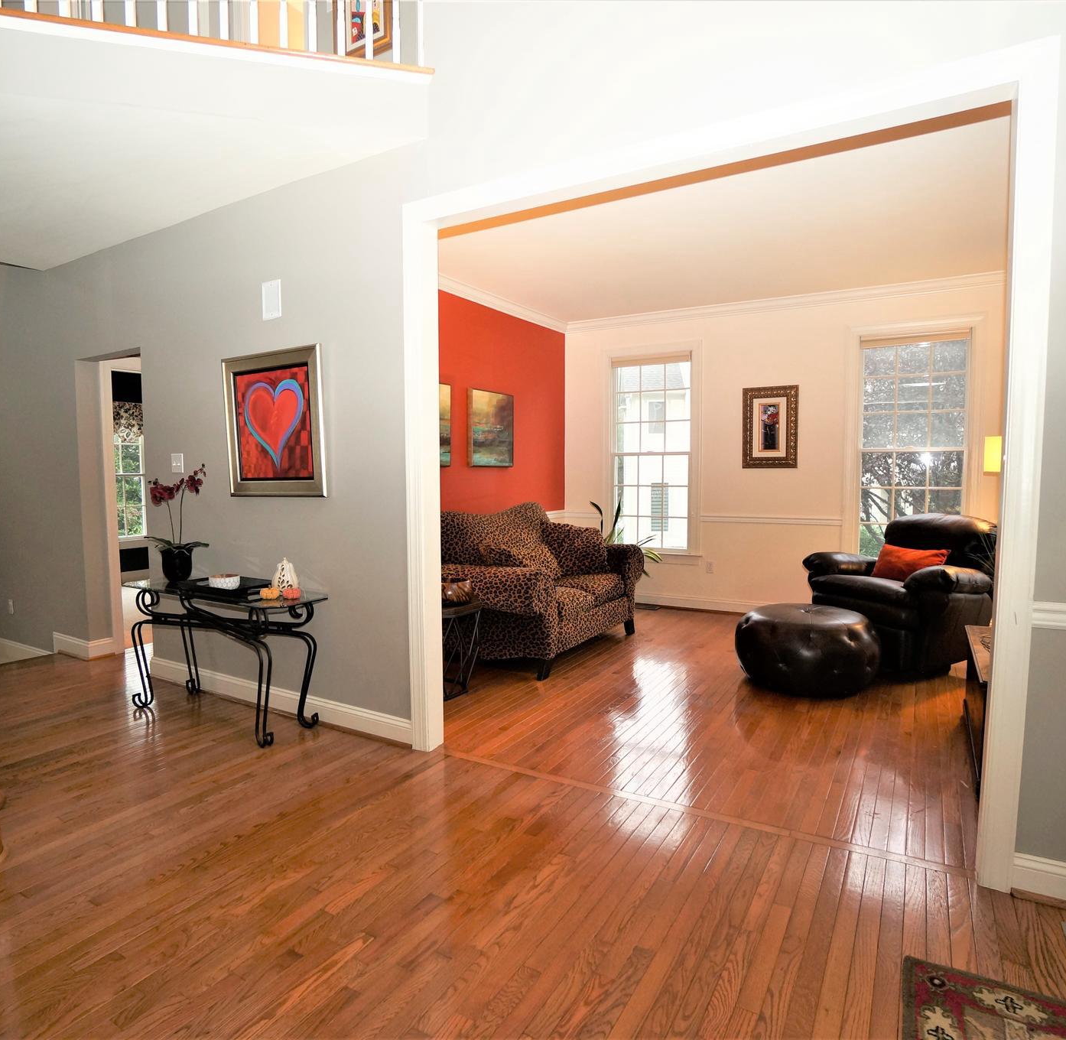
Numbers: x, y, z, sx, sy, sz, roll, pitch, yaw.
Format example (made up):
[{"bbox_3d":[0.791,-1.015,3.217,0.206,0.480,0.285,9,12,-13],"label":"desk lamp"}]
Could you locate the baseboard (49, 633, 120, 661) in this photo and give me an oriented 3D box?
[{"bbox_3d":[-3.214,0.898,4.685,0.460,0.135,0.200,2,5,29],"label":"baseboard"}]

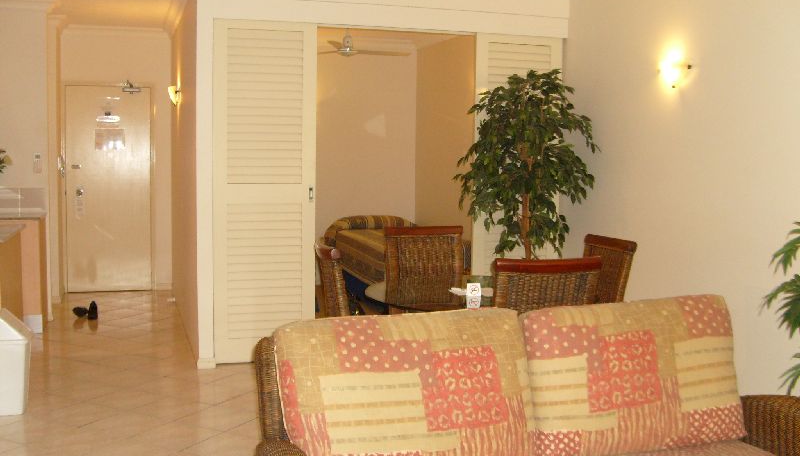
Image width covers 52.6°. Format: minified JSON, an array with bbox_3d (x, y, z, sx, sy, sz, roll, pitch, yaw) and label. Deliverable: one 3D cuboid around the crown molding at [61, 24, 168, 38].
[{"bbox_3d":[-2.766,-1.935,7.921,1.040,0.100,0.090,-1,6,-19],"label":"crown molding"}]

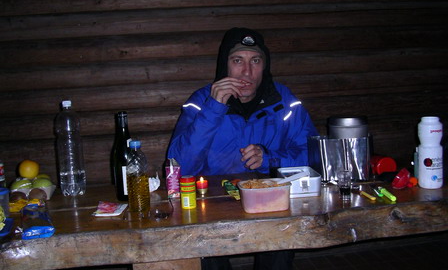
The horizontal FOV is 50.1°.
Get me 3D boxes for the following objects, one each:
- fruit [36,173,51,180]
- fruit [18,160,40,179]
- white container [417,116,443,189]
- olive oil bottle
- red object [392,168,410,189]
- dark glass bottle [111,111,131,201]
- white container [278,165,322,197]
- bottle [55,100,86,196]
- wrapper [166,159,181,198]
[{"bbox_3d":[-0.644,0.173,1.700,0.070,0.066,0.070,-3,5,0],"label":"fruit"},{"bbox_3d":[-0.672,0.120,1.657,0.071,0.068,0.071,-3,5,0],"label":"fruit"},{"bbox_3d":[0.648,0.057,1.500,0.077,0.221,0.077,-3,5,0],"label":"white container"},{"bbox_3d":[-0.241,0.119,1.352,0.065,0.207,0.065,-3,5,0],"label":"olive oil bottle"},{"bbox_3d":[0.568,0.140,1.535,0.066,0.066,0.060,-3,5,0],"label":"red object"},{"bbox_3d":[-0.316,0.069,1.535,0.074,0.286,0.074,-3,5,0],"label":"dark glass bottle"},{"bbox_3d":[0.235,0.153,1.551,0.104,0.062,0.178,-3,5,-3],"label":"white container"},{"bbox_3d":[-0.531,0.048,1.657,0.089,0.323,0.089,-3,5,0],"label":"bottle"},{"bbox_3d":[-0.162,0.140,1.552,0.047,0.125,0.038,-3,5,-5],"label":"wrapper"}]

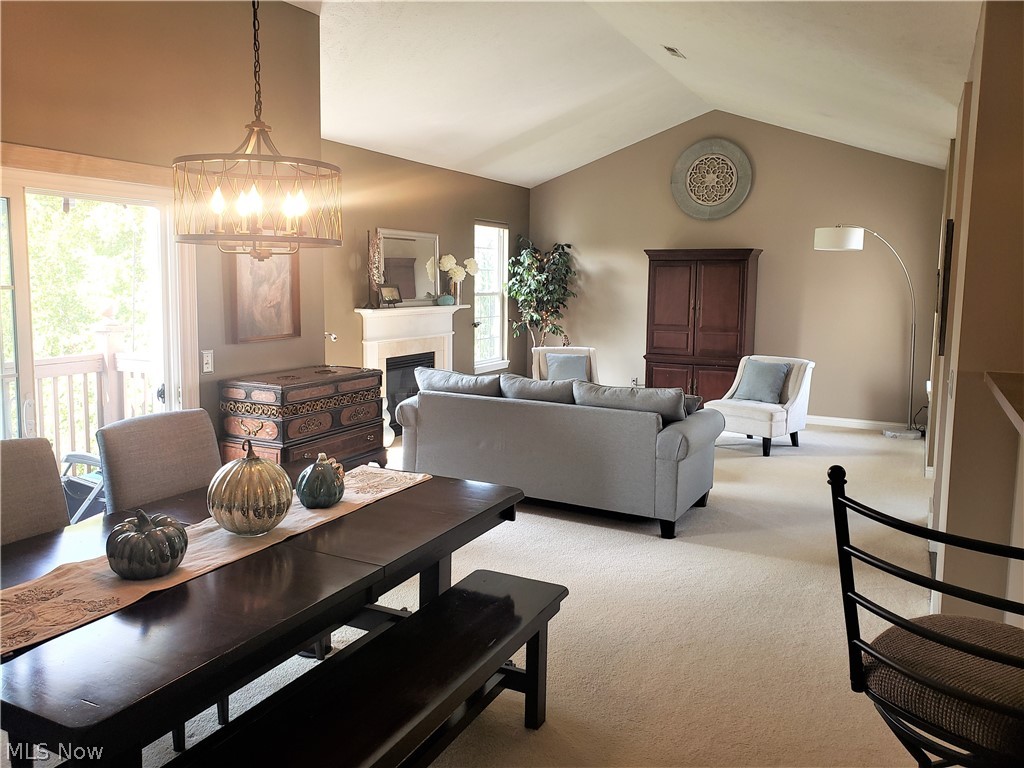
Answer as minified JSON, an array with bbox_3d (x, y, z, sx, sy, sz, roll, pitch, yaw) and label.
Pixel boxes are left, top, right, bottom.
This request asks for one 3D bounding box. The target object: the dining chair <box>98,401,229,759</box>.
[{"bbox_3d":[-1.143,0.658,2.954,0.570,1.030,0.530,4,8,22],"label":"dining chair"}]

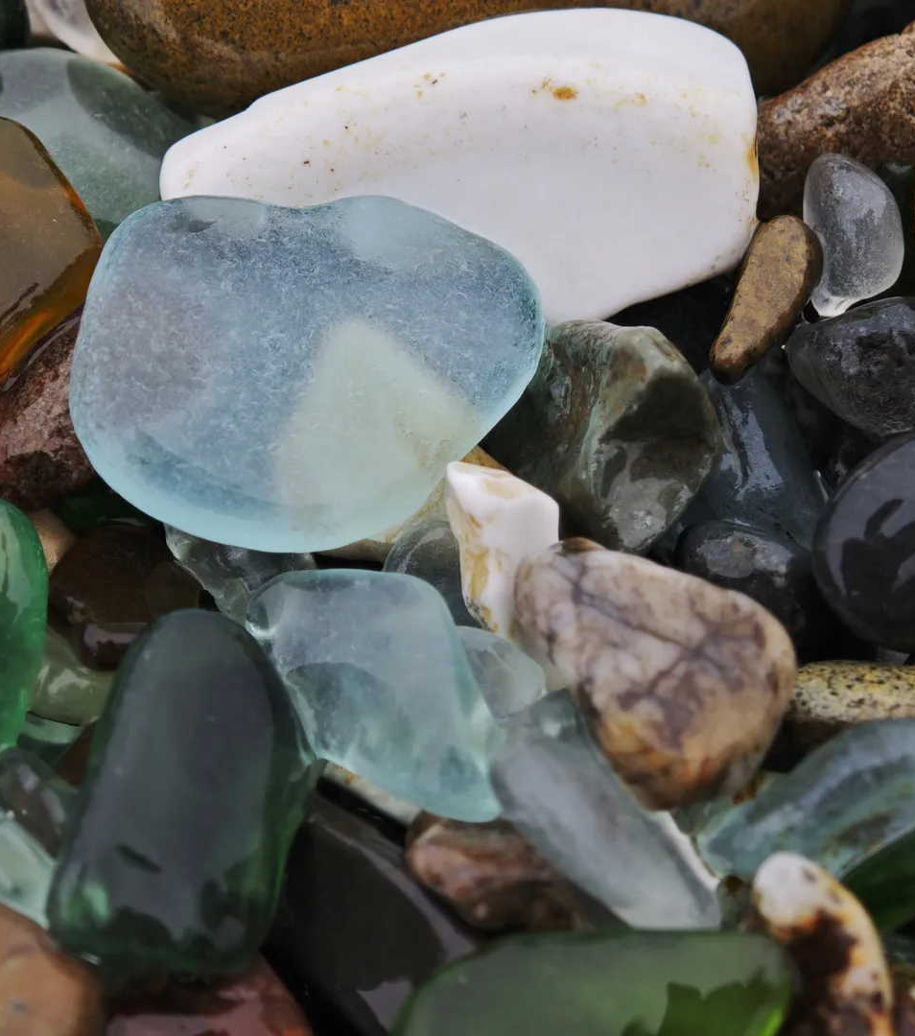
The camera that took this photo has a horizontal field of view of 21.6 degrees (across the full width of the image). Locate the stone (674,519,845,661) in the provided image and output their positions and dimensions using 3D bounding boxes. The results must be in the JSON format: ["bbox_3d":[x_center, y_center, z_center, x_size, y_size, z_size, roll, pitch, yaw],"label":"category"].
[{"bbox_3d":[0.035,0.009,0.277,0.021,0.014,0.016,14,56,10],"label":"stone"}]

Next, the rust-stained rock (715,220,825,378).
[{"bbox_3d":[0.036,-0.025,0.276,0.008,0.007,0.021,15,63,13],"label":"rust-stained rock"}]

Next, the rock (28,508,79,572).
[{"bbox_3d":[-0.049,0.003,0.281,0.009,0.008,0.013,-30,60,-20],"label":"rock"}]

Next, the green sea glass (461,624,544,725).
[{"bbox_3d":[0.004,0.017,0.262,0.010,0.007,0.014,-31,66,-15],"label":"green sea glass"}]

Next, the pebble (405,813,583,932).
[{"bbox_3d":[0.005,0.033,0.226,0.019,0.012,0.014,15,49,13],"label":"pebble"}]

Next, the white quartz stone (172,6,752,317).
[{"bbox_3d":[0.001,-0.043,0.300,0.072,0.022,0.036,-16,61,-9],"label":"white quartz stone"}]

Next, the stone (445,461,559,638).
[{"bbox_3d":[0.005,0.004,0.250,0.012,0.019,0.009,19,50,17],"label":"stone"}]

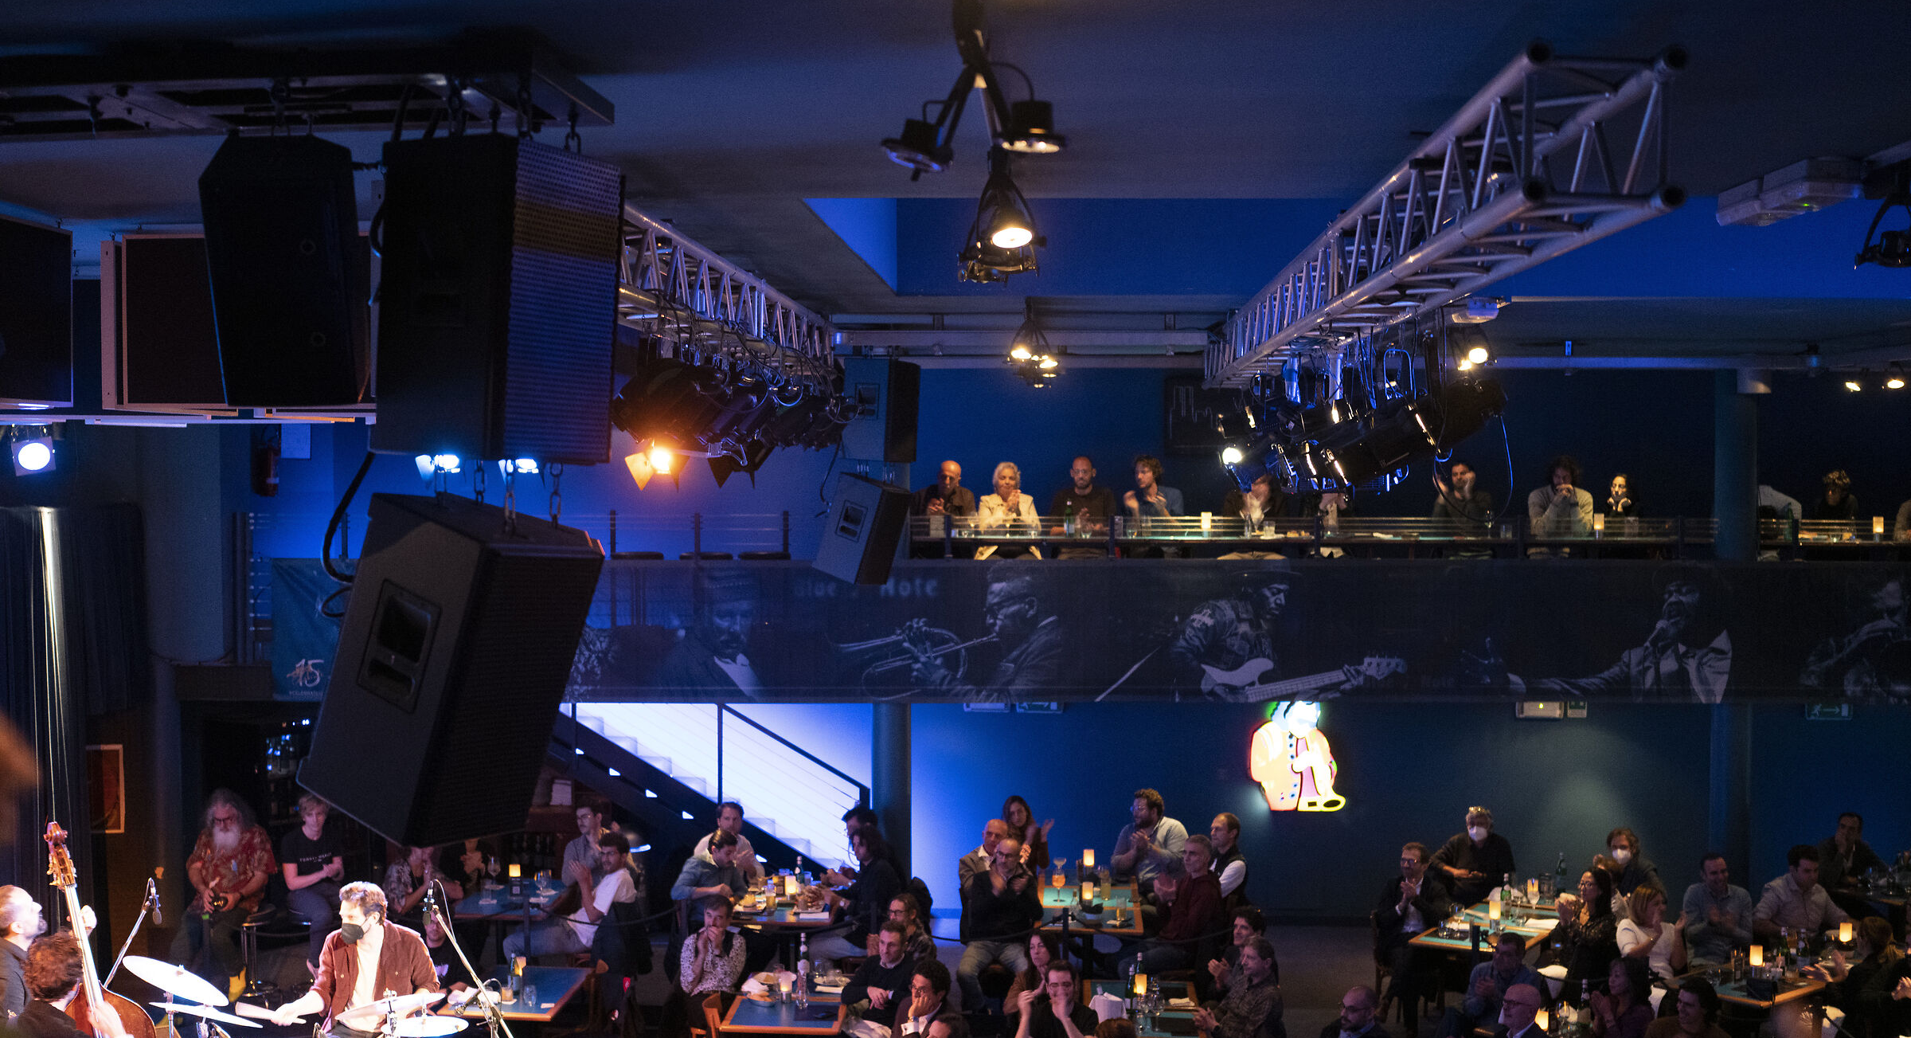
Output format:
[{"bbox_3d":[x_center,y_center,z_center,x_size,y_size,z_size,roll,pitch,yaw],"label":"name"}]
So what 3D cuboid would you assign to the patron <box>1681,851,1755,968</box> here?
[{"bbox_3d":[4.809,2.790,13.400,0.520,1.310,0.800,0,2,12],"label":"patron"}]

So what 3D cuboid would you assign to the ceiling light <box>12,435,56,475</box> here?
[{"bbox_3d":[-4.688,-0.330,10.800,0.220,0.210,0.250,0,23,-19],"label":"ceiling light"}]

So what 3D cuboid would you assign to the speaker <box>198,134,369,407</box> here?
[{"bbox_3d":[-1.387,-0.515,4.400,0.290,0.480,0.320,0,25,-8],"label":"speaker"}]

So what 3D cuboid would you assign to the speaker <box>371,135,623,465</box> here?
[{"bbox_3d":[-0.924,-0.421,4.197,0.357,0.605,0.391,4,2,23],"label":"speaker"}]

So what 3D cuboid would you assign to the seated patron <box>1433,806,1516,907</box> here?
[{"bbox_3d":[3.524,2.614,14.328,0.580,1.290,0.800,0,2,9],"label":"seated patron"}]

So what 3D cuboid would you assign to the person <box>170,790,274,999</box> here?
[{"bbox_3d":[-4.941,2.609,14.300,0.680,1.560,0.820,0,2,-6],"label":"person"}]

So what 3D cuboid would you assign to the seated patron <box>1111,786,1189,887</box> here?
[{"bbox_3d":[1.230,2.540,14.580,0.600,1.340,0.820,1,2,37],"label":"seated patron"}]

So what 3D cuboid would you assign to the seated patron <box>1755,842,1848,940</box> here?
[{"bbox_3d":[5.664,2.831,14.173,0.620,1.270,0.780,0,1,-12],"label":"seated patron"}]

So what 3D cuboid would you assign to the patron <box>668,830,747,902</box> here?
[{"bbox_3d":[-1.684,2.838,14.923,0.760,1.220,0.520,1,2,26],"label":"patron"}]

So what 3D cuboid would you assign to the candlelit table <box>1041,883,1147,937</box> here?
[{"bbox_3d":[0.931,3.076,14.829,0.730,0.750,1.420,0,1,3],"label":"candlelit table"}]

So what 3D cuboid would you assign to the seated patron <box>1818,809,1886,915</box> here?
[{"bbox_3d":[6.092,2.646,14.228,0.550,1.300,0.800,0,2,-6],"label":"seated patron"}]

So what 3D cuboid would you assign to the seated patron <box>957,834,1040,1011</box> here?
[{"bbox_3d":[0.273,2.780,14.100,0.560,1.290,0.850,0,2,-3],"label":"seated patron"}]

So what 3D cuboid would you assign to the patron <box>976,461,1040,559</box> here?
[{"bbox_3d":[0.388,0.224,15.411,0.520,1.260,0.780,0,2,0],"label":"patron"}]

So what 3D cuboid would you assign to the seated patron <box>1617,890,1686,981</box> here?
[{"bbox_3d":[4.055,2.723,12.001,0.520,1.230,0.780,-1,2,-30],"label":"seated patron"}]

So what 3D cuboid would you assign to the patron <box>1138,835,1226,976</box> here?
[{"bbox_3d":[1.496,2.823,14.523,0.780,1.270,0.540,-1,2,-22],"label":"patron"}]

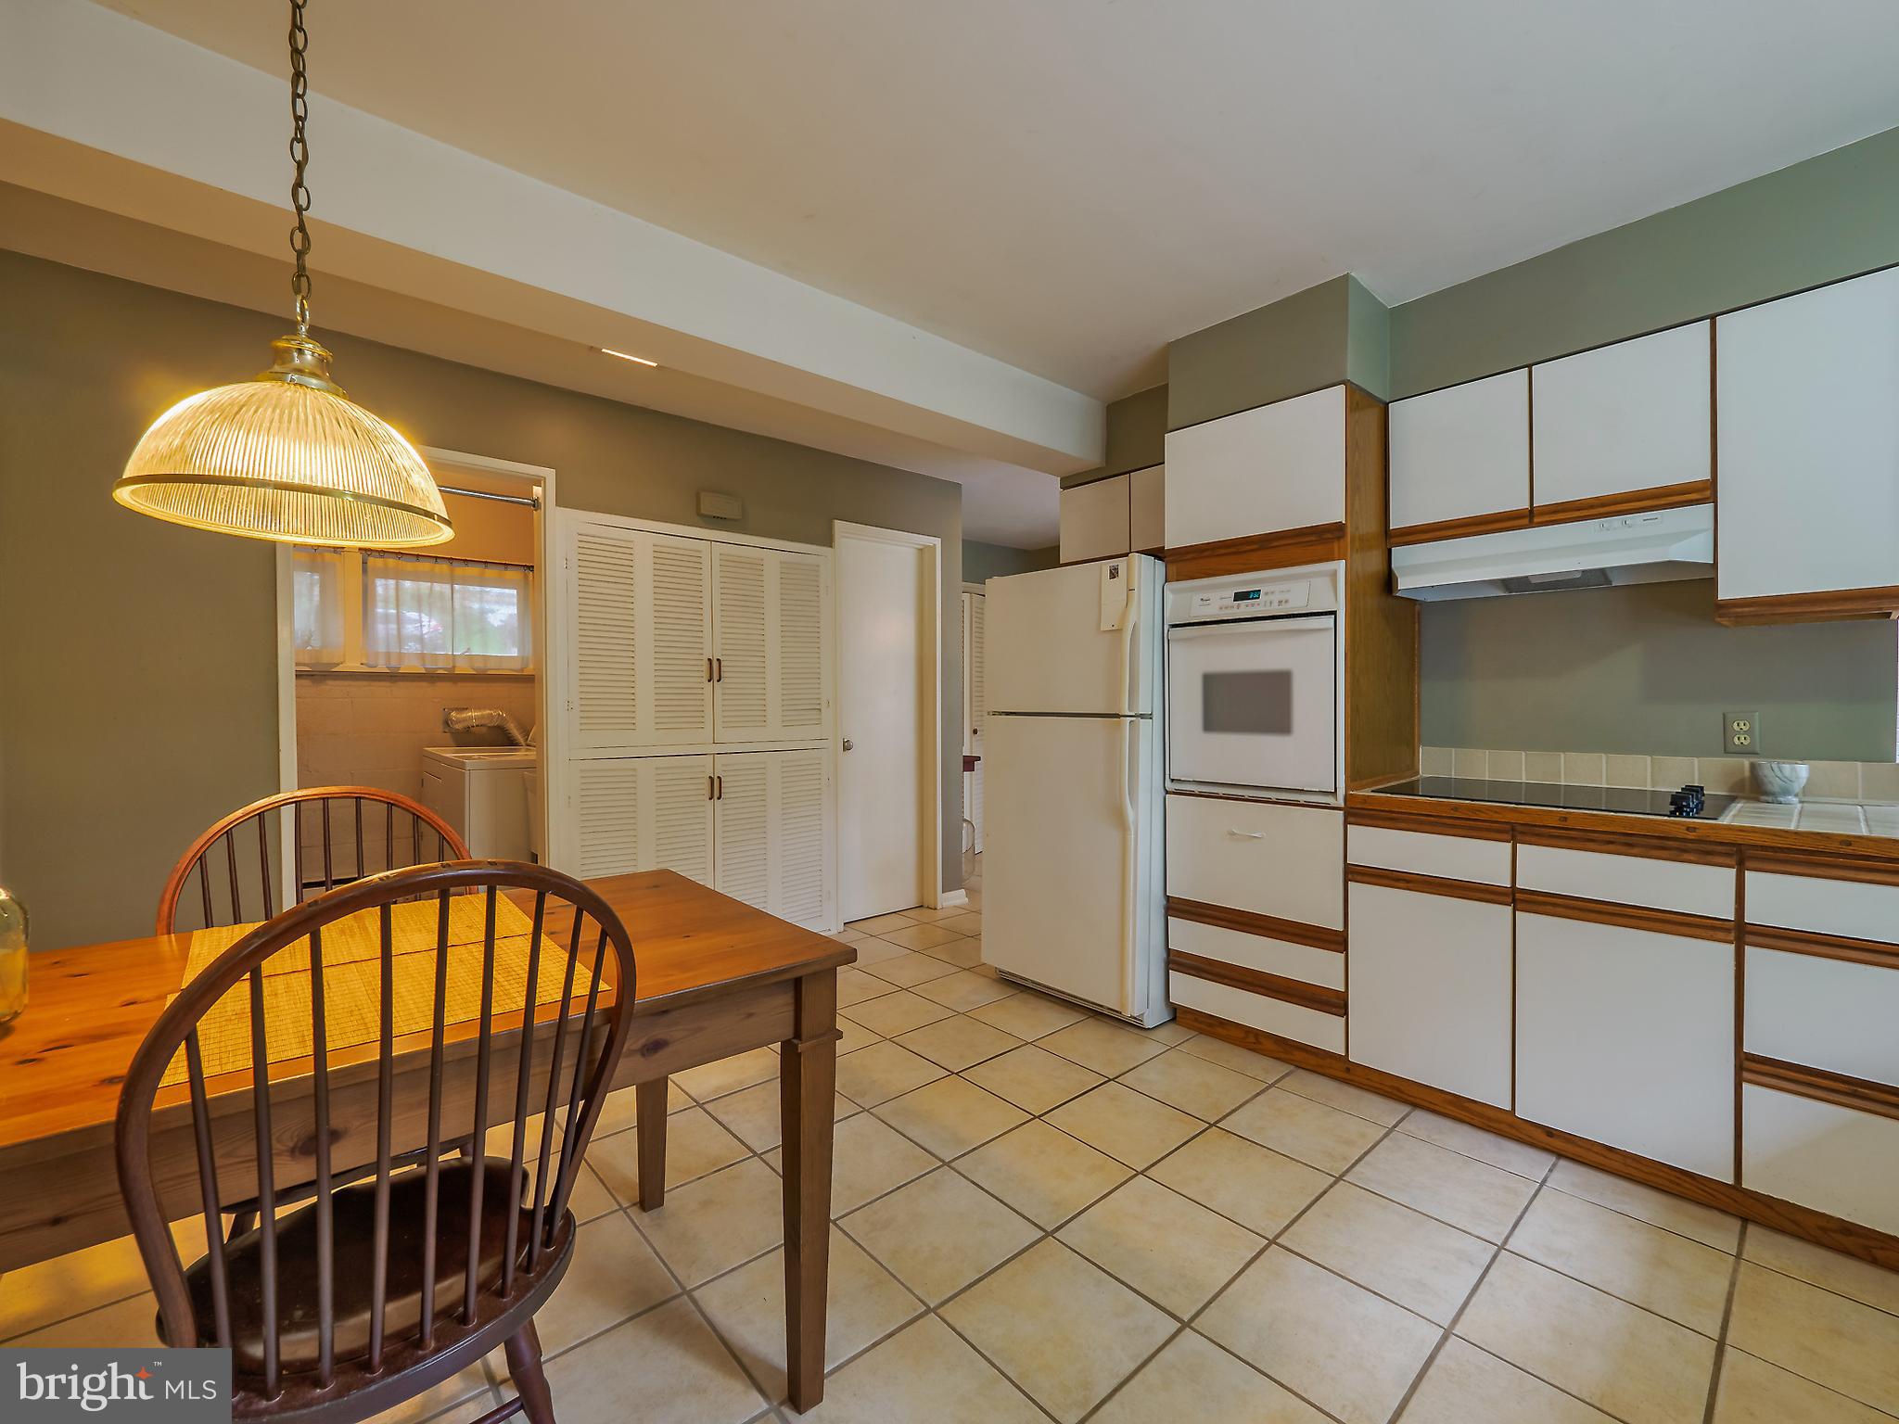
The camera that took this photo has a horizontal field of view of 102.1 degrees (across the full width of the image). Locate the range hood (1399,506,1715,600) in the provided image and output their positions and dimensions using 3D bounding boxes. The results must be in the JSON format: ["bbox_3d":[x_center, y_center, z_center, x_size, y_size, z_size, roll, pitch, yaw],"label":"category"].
[{"bbox_3d":[1.821,-0.463,2.355,0.338,0.137,0.762,0,0,-42],"label":"range hood"}]

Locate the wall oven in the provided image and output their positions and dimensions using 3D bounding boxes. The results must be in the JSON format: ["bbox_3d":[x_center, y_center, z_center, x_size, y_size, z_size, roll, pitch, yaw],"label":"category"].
[{"bbox_3d":[1.187,-0.086,2.730,0.574,0.746,0.620,0,0,-42],"label":"wall oven"}]

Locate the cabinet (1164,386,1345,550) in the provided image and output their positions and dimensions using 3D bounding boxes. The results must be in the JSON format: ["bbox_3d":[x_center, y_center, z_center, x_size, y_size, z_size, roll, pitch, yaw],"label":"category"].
[{"bbox_3d":[1.212,-0.789,2.754,0.602,0.422,0.620,0,0,-42],"label":"cabinet"}]

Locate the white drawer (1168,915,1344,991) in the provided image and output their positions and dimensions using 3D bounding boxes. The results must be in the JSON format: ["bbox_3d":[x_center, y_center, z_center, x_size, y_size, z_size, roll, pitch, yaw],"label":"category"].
[{"bbox_3d":[1.152,0.790,2.689,0.420,0.116,0.600,0,0,-42],"label":"white drawer"}]

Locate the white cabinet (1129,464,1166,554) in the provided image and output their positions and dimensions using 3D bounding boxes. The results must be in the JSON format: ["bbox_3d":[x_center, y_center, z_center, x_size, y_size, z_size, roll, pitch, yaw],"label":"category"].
[{"bbox_3d":[1.005,-0.836,3.250,0.338,0.351,0.343,0,0,-42],"label":"white cabinet"}]

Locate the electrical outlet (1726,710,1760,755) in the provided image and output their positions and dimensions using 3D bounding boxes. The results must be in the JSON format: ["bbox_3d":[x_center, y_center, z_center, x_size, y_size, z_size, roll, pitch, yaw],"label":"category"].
[{"bbox_3d":[2.212,0.059,2.140,0.013,0.114,0.068,0,0,-42],"label":"electrical outlet"}]

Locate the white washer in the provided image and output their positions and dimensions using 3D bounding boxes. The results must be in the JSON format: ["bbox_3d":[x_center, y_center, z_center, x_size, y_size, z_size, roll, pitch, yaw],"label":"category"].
[{"bbox_3d":[-2.288,0.661,4.104,0.710,0.921,0.737,0,0,-42],"label":"white washer"}]

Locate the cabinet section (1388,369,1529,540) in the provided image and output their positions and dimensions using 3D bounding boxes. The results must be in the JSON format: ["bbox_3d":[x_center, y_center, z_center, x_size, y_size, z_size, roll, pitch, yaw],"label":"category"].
[{"bbox_3d":[1.663,-0.782,2.444,0.350,0.405,0.366,-2,2,-42],"label":"cabinet section"}]

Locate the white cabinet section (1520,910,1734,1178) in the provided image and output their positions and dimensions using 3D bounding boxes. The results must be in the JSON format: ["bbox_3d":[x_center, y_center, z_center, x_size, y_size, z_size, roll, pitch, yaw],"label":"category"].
[{"bbox_3d":[1.843,0.791,2.067,0.560,0.543,0.402,-1,1,-42],"label":"white cabinet section"}]

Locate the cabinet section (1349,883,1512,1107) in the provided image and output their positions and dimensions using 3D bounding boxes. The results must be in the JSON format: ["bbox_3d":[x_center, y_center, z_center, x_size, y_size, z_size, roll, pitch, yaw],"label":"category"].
[{"bbox_3d":[1.566,0.773,2.371,0.590,0.547,0.409,-2,2,-42],"label":"cabinet section"}]

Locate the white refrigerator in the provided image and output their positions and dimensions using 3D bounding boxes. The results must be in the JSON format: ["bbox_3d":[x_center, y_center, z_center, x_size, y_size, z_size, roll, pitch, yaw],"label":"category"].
[{"bbox_3d":[0.659,0.288,3.188,0.764,1.682,0.764,0,0,-42],"label":"white refrigerator"}]

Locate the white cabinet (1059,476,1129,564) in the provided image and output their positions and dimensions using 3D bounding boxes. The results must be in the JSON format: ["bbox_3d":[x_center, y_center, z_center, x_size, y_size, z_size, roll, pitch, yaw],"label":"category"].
[{"bbox_3d":[0.763,-0.838,3.520,0.338,0.357,0.373,0,0,-42],"label":"white cabinet"}]

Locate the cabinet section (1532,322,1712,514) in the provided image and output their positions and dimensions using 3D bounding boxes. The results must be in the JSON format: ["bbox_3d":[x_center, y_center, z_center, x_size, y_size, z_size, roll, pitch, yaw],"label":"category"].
[{"bbox_3d":[1.911,-0.779,2.168,0.350,0.405,0.363,-2,2,-42],"label":"cabinet section"}]

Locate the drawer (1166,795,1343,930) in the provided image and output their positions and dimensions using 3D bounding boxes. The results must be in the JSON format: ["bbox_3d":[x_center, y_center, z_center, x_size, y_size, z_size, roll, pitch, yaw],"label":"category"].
[{"bbox_3d":[1.149,0.483,2.693,0.420,0.365,0.608,0,0,-42],"label":"drawer"}]

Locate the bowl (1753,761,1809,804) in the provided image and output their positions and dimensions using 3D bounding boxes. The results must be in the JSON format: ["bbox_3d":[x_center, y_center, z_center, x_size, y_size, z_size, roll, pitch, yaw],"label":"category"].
[{"bbox_3d":[2.168,0.183,2.003,0.104,0.104,0.104,0,0,-42],"label":"bowl"}]

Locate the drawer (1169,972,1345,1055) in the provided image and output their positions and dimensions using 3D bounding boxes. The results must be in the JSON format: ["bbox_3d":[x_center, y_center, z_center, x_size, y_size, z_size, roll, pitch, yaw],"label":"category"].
[{"bbox_3d":[1.204,0.995,2.756,0.520,0.123,0.603,-1,1,-42],"label":"drawer"}]

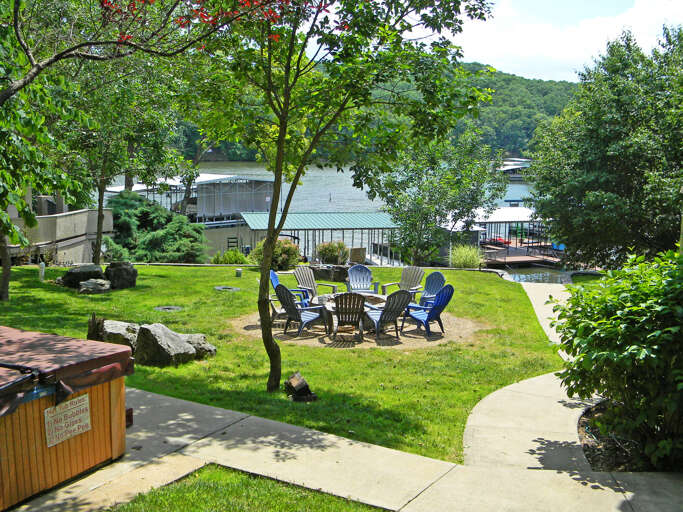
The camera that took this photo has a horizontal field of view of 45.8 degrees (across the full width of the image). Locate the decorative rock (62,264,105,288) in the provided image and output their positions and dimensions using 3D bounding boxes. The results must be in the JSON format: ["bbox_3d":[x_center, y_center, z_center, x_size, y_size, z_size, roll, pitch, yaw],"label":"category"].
[{"bbox_3d":[-6.922,0.550,21.700,1.120,0.520,0.850,1,8,0],"label":"decorative rock"}]

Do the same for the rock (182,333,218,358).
[{"bbox_3d":[-2.369,1.491,13.400,0.620,0.360,0.550,1,8,0],"label":"rock"}]

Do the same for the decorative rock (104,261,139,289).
[{"bbox_3d":[-5.693,0.473,20.883,0.820,0.700,0.700,-1,8,-8],"label":"decorative rock"}]

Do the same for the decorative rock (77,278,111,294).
[{"bbox_3d":[-6.149,0.737,20.169,0.790,0.340,0.520,-1,8,-6],"label":"decorative rock"}]

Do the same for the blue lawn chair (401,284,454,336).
[{"bbox_3d":[1.596,0.988,15.299,0.870,0.960,0.750,7,10,39],"label":"blue lawn chair"}]

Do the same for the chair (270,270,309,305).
[{"bbox_3d":[-1.162,0.785,17.052,0.870,0.960,0.750,2,8,11],"label":"chair"}]

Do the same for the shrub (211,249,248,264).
[{"bbox_3d":[-3.710,-0.076,26.761,1.250,0.600,0.950,0,8,0],"label":"shrub"}]

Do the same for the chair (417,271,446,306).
[{"bbox_3d":[1.922,0.799,17.580,0.820,0.920,0.750,-5,10,-37],"label":"chair"}]

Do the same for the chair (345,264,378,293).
[{"bbox_3d":[0.483,0.703,17.762,0.750,0.960,0.870,0,8,3],"label":"chair"}]

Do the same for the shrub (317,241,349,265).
[{"bbox_3d":[-0.304,-0.101,27.300,1.080,0.900,1.000,1,8,0],"label":"shrub"}]

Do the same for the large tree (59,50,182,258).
[{"bbox_3d":[-7.169,-3.070,26.000,4.100,6.800,4.000,1,8,0],"label":"large tree"}]

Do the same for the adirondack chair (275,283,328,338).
[{"bbox_3d":[-0.760,0.995,15.228,0.820,0.920,0.750,-5,10,-35],"label":"adirondack chair"}]

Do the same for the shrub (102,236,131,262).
[{"bbox_3d":[-7.508,-0.287,26.932,0.950,0.920,0.900,0,8,0],"label":"shrub"}]

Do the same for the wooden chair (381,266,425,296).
[{"bbox_3d":[1.463,0.719,18.377,0.750,0.920,0.820,7,10,40],"label":"wooden chair"}]

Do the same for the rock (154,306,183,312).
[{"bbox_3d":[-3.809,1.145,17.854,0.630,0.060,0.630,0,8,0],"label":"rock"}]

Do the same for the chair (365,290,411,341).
[{"bbox_3d":[0.860,1.021,15.128,0.750,0.920,0.820,-5,10,-33],"label":"chair"}]

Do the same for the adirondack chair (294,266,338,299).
[{"bbox_3d":[-0.581,0.746,17.437,0.750,0.950,0.860,-7,10,-39],"label":"adirondack chair"}]

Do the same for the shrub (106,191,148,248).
[{"bbox_3d":[-7.848,-1.234,29.800,1.700,2.300,1.700,1,8,0],"label":"shrub"}]

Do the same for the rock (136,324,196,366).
[{"bbox_3d":[-2.796,1.414,12.850,0.970,0.580,0.780,1,8,0],"label":"rock"}]

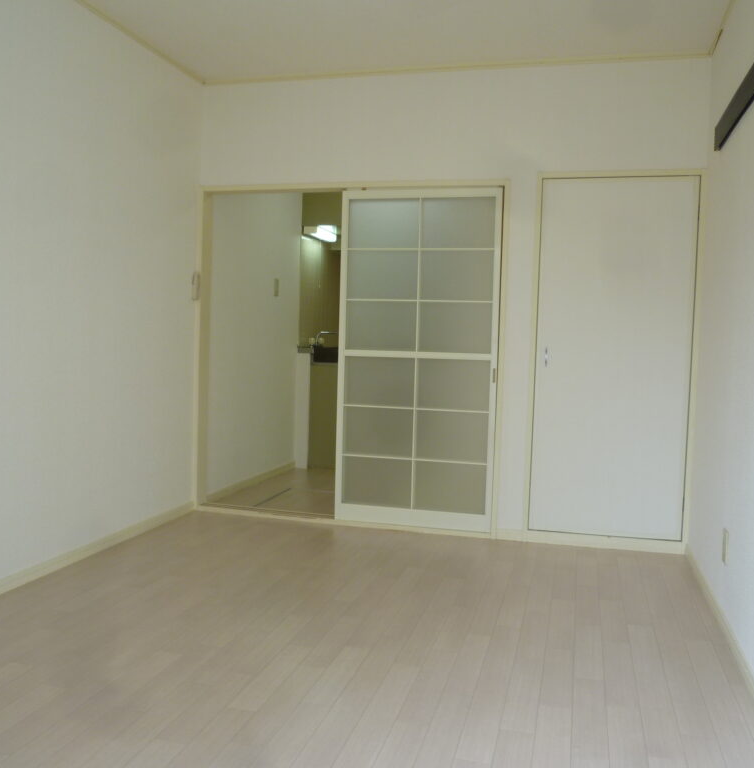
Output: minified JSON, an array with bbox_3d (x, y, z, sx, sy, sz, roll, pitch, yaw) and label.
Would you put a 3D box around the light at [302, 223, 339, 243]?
[{"bbox_3d":[-0.452,-1.197,5.931,0.117,0.065,0.452,2,3,14],"label":"light"}]

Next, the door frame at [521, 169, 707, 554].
[{"bbox_3d":[1.150,-0.108,3.633,0.771,1.835,0.100,2,3,14],"label":"door frame"}]

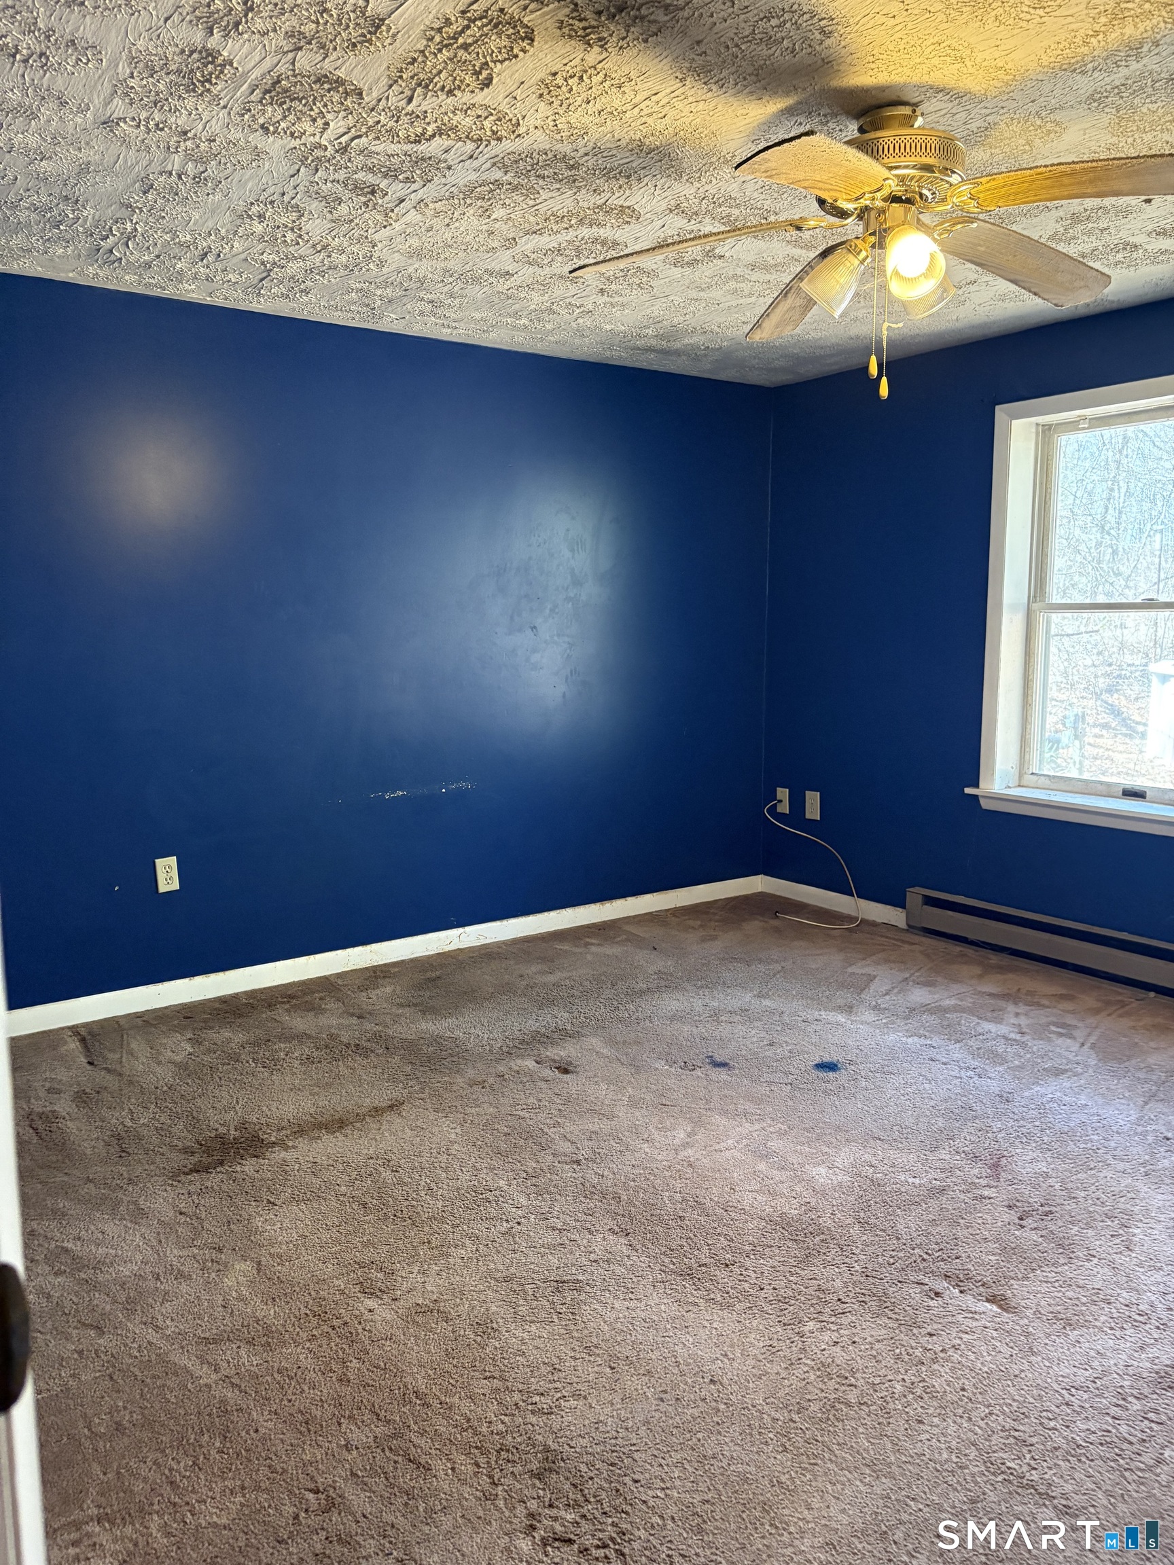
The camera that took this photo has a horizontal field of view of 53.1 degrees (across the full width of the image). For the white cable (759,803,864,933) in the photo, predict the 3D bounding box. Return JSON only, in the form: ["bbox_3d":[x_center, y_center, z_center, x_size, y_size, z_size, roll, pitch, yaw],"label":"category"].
[{"bbox_3d":[0.958,0.348,5.151,0.250,0.455,0.570,-6,10,-35],"label":"white cable"}]

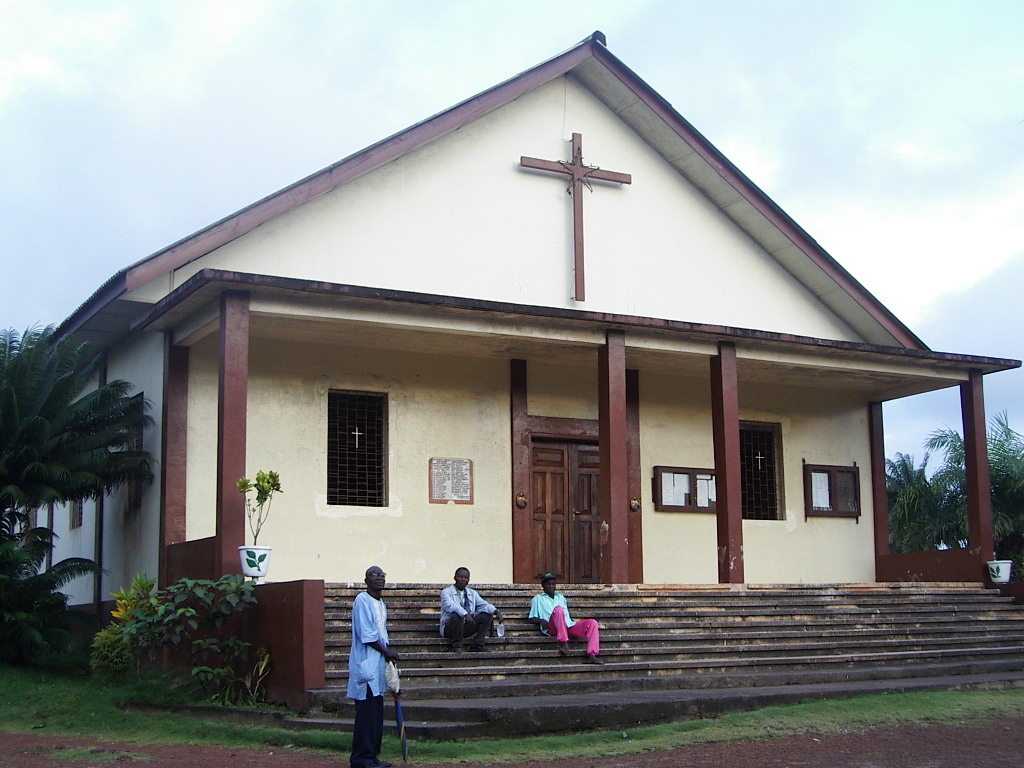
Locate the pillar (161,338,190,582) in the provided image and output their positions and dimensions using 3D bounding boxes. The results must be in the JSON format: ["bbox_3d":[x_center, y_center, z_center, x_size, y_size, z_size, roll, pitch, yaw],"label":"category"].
[{"bbox_3d":[-4.420,0.997,20.288,0.275,3.363,0.270,5,-11,-29],"label":"pillar"}]

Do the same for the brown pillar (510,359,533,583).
[{"bbox_3d":[0.116,1.396,24.200,0.305,3.588,0.150,4,-10,-31],"label":"brown pillar"}]

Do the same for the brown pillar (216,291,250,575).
[{"bbox_3d":[-3.307,0.611,18.170,0.275,3.408,0.261,5,-11,-29],"label":"brown pillar"}]

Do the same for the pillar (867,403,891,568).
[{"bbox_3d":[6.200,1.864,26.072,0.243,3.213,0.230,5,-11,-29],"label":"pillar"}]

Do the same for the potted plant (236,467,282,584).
[{"bbox_3d":[-3.001,1.706,18.283,0.530,1.367,0.490,4,-10,-31],"label":"potted plant"}]

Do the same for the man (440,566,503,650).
[{"bbox_3d":[-0.495,2.683,18.356,0.650,1.002,0.720,2,-9,-19],"label":"man"}]

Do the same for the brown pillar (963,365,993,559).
[{"bbox_3d":[7.930,1.534,26.219,0.285,3.538,0.275,4,-10,-31],"label":"brown pillar"}]

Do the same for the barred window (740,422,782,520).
[{"bbox_3d":[4.043,1.405,24.987,0.921,1.620,0.153,5,-11,-29],"label":"barred window"}]

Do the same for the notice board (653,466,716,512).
[{"bbox_3d":[2.807,1.675,24.098,1.494,0.702,0.090,5,-11,-29],"label":"notice board"}]

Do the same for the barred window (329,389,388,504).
[{"bbox_3d":[-2.178,0.918,21.570,0.921,1.620,0.153,5,-11,-29],"label":"barred window"}]

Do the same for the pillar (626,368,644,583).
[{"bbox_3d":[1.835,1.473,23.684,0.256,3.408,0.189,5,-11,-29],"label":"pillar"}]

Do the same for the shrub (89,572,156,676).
[{"bbox_3d":[-4.969,3.068,19.622,0.800,1.327,0.750,4,-10,-31],"label":"shrub"}]

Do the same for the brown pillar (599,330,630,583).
[{"bbox_3d":[1.464,1.052,22.283,0.285,3.654,0.275,4,-10,-31],"label":"brown pillar"}]

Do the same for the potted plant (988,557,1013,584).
[{"bbox_3d":[7.449,2.848,23.474,0.387,0.414,0.387,5,-11,-29],"label":"potted plant"}]

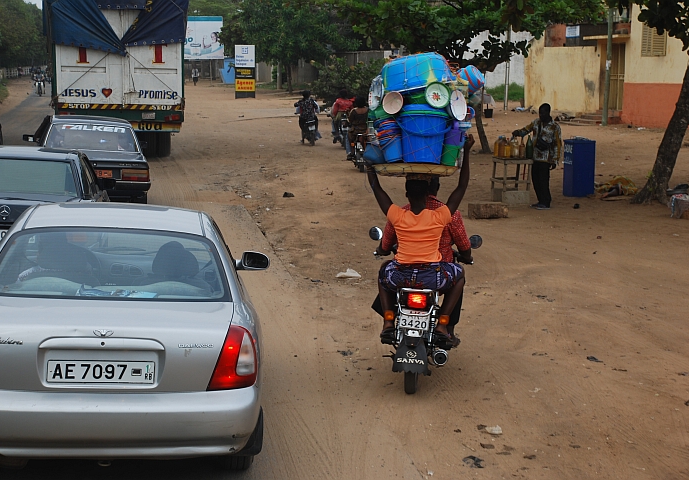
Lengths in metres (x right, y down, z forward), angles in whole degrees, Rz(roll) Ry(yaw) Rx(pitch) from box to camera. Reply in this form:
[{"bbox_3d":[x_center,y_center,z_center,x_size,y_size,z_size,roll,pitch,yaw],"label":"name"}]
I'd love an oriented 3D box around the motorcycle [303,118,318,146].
[{"bbox_3d":[-0.970,-3.204,40.126,0.740,1.060,1.930,-4,8,-7],"label":"motorcycle"}]

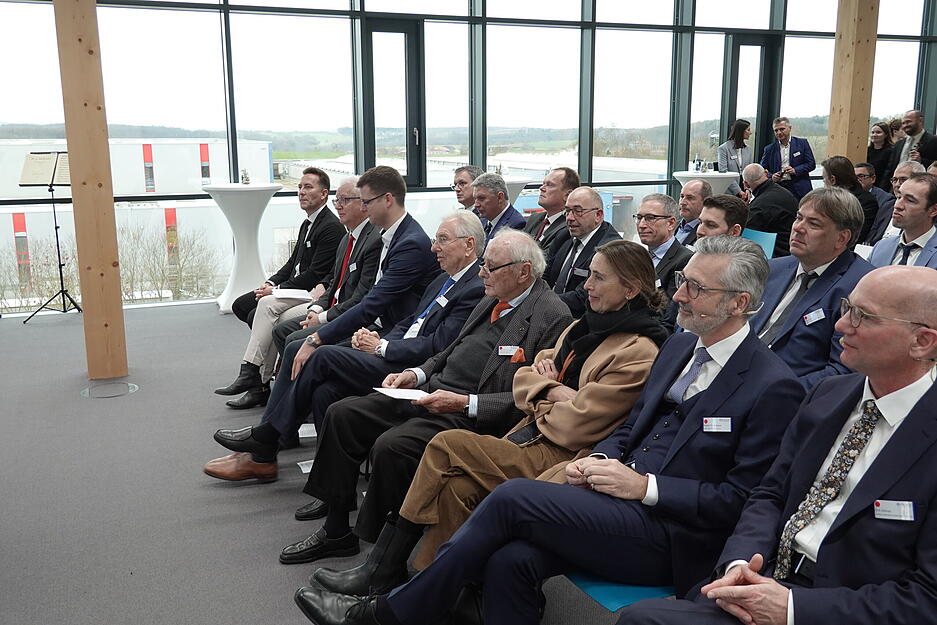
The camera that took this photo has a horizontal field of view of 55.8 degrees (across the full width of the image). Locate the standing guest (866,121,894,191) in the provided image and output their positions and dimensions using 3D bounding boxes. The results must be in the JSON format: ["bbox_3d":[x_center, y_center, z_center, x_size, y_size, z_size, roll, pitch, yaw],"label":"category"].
[{"bbox_3d":[4.133,-1.081,8.900,0.340,1.630,0.460,-11,16,-41],"label":"standing guest"}]

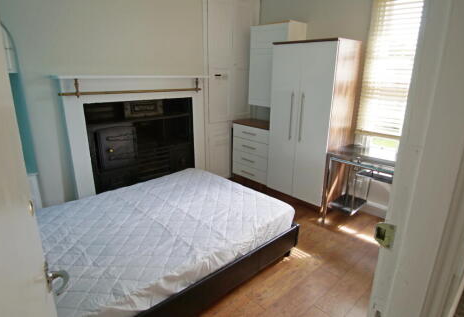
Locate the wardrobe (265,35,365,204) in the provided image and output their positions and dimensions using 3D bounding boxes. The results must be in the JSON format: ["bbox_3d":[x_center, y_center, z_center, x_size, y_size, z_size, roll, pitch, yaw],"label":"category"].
[{"bbox_3d":[0.919,-0.394,3.015,0.514,1.810,0.768,-16,24,-40],"label":"wardrobe"}]

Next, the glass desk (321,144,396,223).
[{"bbox_3d":[1.417,0.359,2.410,0.560,0.750,0.910,-16,24,-40],"label":"glass desk"}]

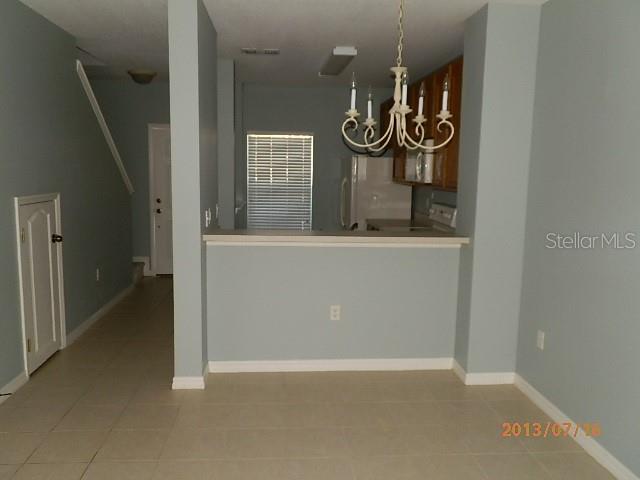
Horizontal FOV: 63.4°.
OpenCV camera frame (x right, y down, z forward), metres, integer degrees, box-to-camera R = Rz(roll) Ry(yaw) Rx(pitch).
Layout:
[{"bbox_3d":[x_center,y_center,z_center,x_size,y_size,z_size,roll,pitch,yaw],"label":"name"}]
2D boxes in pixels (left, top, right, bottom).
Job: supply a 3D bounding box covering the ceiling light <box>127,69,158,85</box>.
[{"bbox_3d":[-2.082,-1.908,6.100,0.335,0.150,0.335,0,8,-5],"label":"ceiling light"}]

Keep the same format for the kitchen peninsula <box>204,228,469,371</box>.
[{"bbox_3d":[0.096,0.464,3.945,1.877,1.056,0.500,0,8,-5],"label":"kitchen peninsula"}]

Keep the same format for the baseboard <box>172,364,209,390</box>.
[{"bbox_3d":[-0.918,0.965,3.704,0.222,0.091,0.289,0,8,-5],"label":"baseboard"}]

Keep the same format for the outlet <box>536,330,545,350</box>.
[{"bbox_3d":[1.441,0.658,3.384,0.012,0.118,0.074,0,8,-5],"label":"outlet"}]

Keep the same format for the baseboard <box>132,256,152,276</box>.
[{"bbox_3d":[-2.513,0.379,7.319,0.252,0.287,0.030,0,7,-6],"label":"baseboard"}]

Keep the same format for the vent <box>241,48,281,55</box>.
[{"bbox_3d":[-0.566,-1.795,4.954,0.360,0.025,0.200,0,8,-5],"label":"vent"}]

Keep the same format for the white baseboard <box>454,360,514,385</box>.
[{"bbox_3d":[1.222,0.980,3.888,0.353,0.091,0.296,0,8,-5],"label":"white baseboard"}]

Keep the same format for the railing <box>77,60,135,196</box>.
[{"bbox_3d":[-2.244,-1.087,5.460,0.110,1.246,1.733,0,8,-5],"label":"railing"}]

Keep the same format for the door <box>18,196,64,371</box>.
[{"bbox_3d":[-2.094,0.310,3.903,0.060,1.292,0.699,0,8,-5],"label":"door"}]

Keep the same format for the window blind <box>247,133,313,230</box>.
[{"bbox_3d":[-0.554,-0.793,7.189,0.912,1.338,0.060,0,8,-5],"label":"window blind"}]

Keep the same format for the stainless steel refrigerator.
[{"bbox_3d":[0.709,-0.240,6.851,0.790,1.687,0.820,0,8,-5],"label":"stainless steel refrigerator"}]

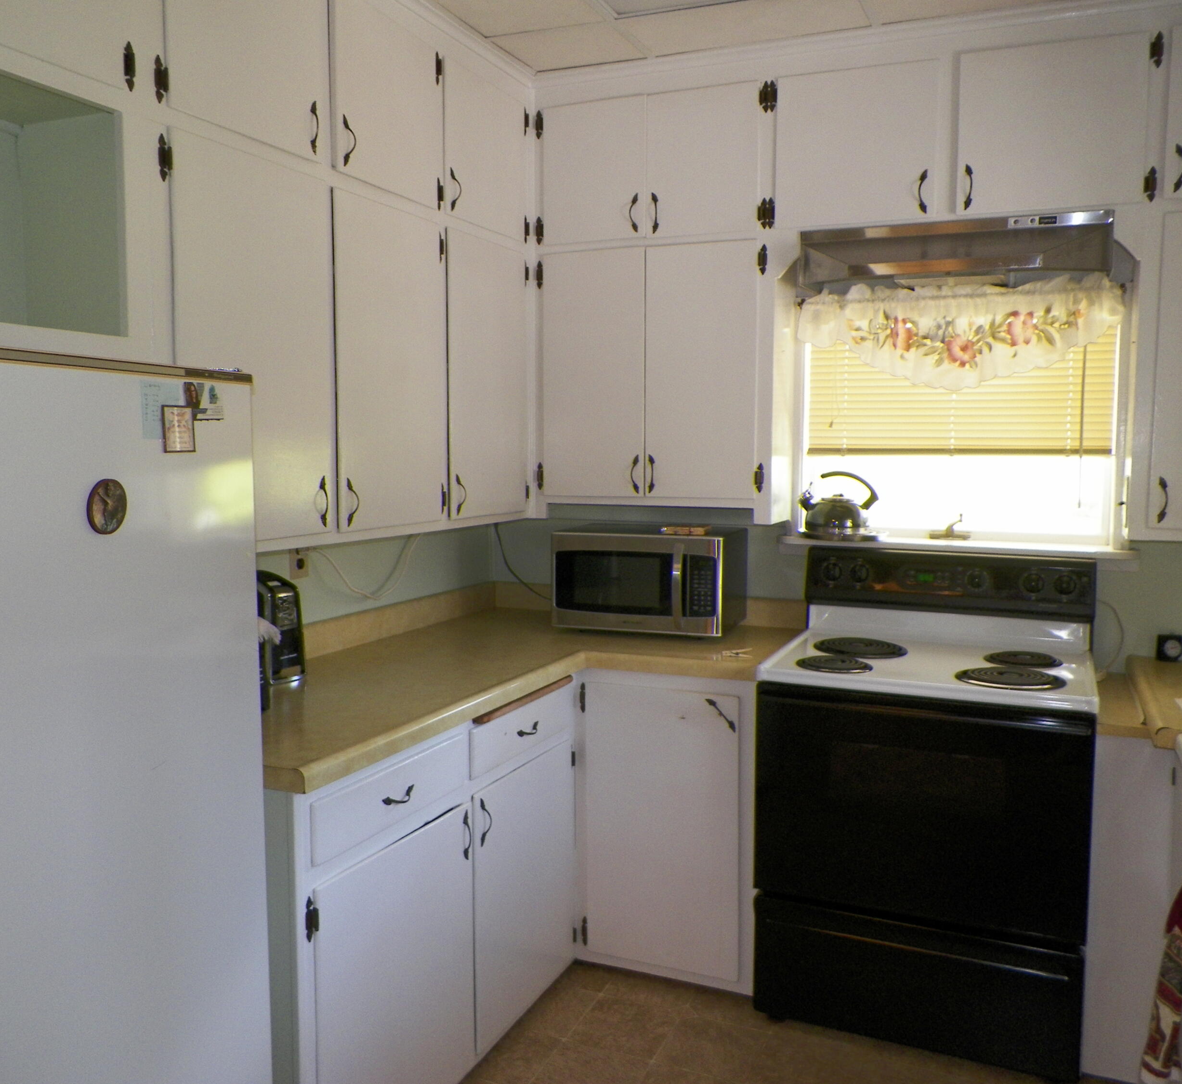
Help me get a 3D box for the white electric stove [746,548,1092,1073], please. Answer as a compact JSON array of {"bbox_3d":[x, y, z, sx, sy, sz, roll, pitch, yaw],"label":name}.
[{"bbox_3d":[0.878,0.632,2.720,0.762,1.160,0.645,3,6,25],"label":"white electric stove"}]

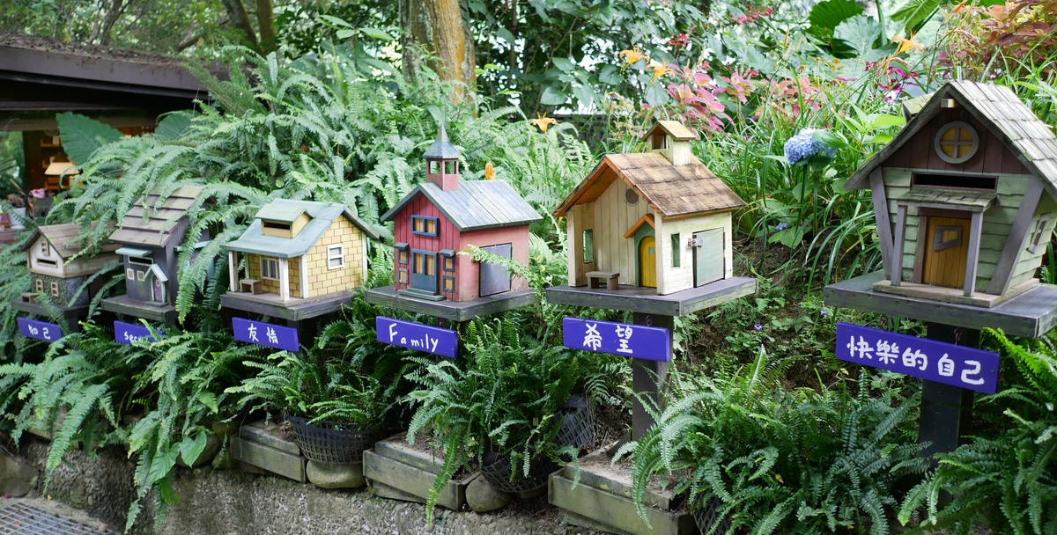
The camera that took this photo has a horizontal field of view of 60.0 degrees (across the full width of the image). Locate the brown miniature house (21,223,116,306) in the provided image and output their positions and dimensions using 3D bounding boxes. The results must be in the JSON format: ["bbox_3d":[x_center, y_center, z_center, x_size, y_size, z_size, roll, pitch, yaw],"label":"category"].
[{"bbox_3d":[-2.385,-0.034,4.919,0.400,0.425,0.440,6,11,34],"label":"brown miniature house"}]

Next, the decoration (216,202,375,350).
[{"bbox_3d":[-0.949,0.024,3.885,0.475,0.600,0.500,6,11,35],"label":"decoration"}]

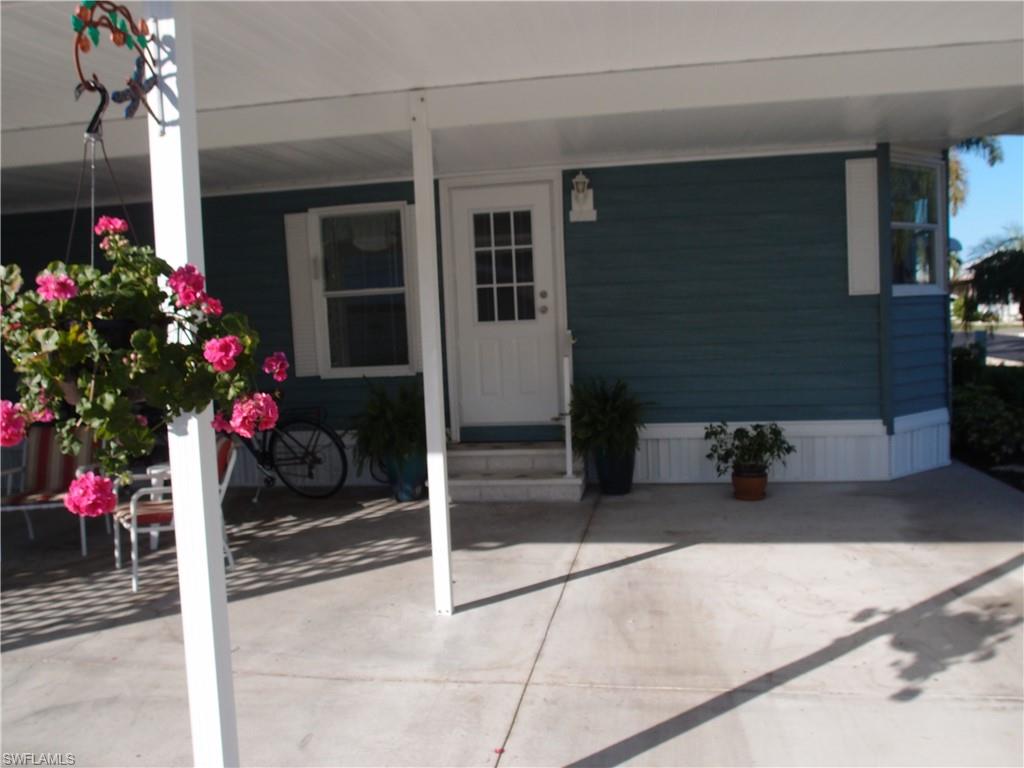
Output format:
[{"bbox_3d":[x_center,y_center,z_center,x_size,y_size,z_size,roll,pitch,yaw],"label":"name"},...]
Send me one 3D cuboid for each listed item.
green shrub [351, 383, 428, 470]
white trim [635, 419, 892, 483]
[{"bbox_3d":[-0.918,0.345,6.700,0.780,0.748,0.702,-2,4,10],"label":"green shrub"},{"bbox_3d":[1.959,0.553,6.736,2.130,0.496,0.080,-2,4,10],"label":"white trim"}]

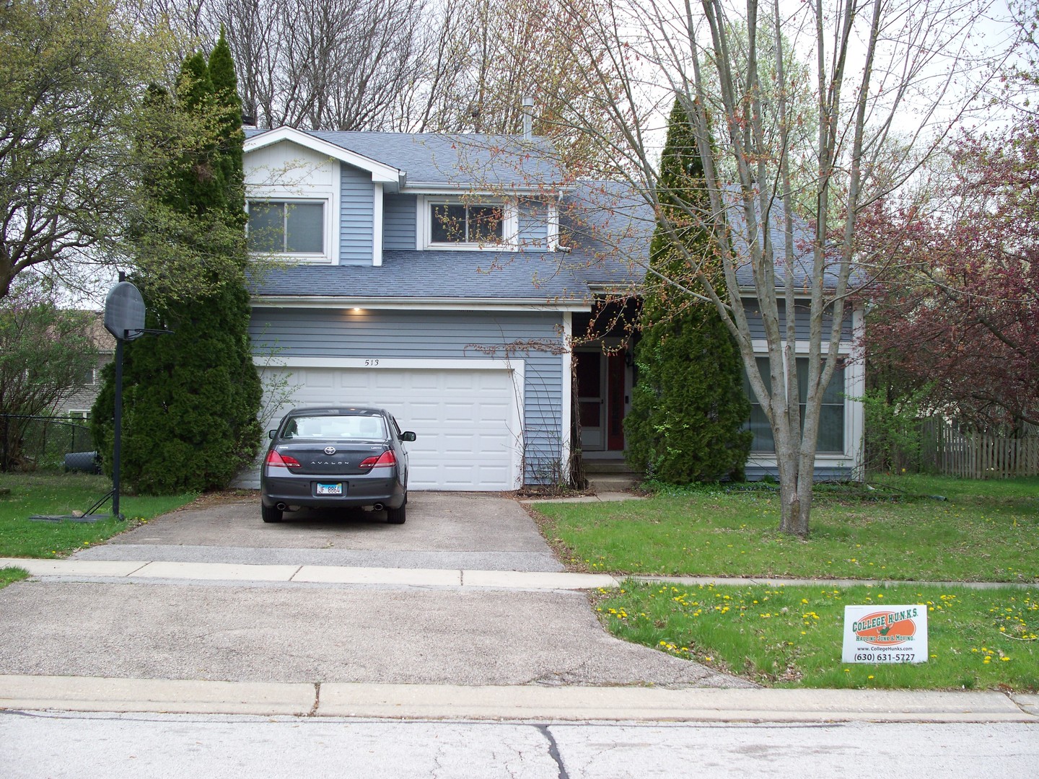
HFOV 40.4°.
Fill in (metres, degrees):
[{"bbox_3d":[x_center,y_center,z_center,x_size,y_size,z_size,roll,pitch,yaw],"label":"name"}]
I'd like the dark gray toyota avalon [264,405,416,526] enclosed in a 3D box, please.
[{"bbox_3d":[-2.420,0.965,19.300,1.920,1.480,5.000,1,-1,-4],"label":"dark gray toyota avalon"}]

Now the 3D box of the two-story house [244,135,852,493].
[{"bbox_3d":[-0.040,-1.950,30.200,12.200,7.700,12.000,1,-1,-3],"label":"two-story house"}]

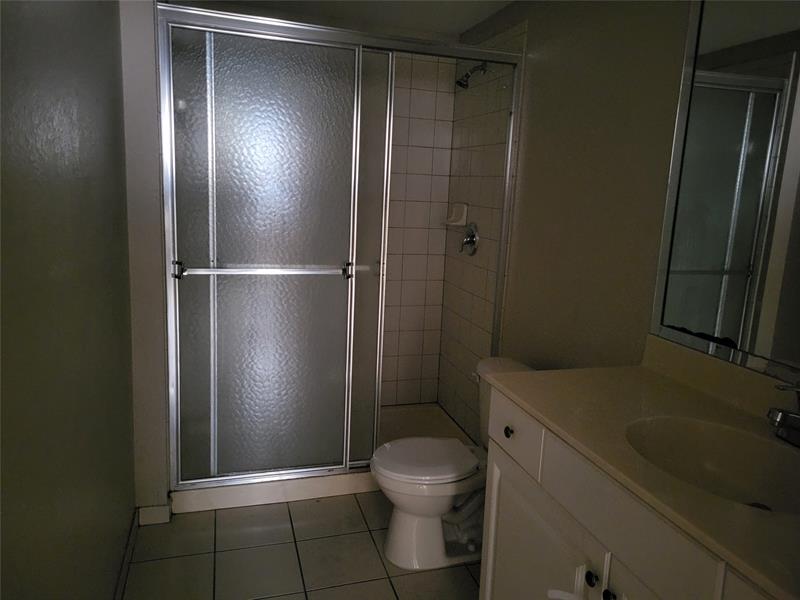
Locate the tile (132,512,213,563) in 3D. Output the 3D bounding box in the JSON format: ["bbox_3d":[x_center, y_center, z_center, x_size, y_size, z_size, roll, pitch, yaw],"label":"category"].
[{"bbox_3d":[-0.899,0.944,2.408,0.300,0.010,0.310,-1,11,-17],"label":"tile"}]

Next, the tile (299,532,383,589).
[{"bbox_3d":[-0.228,0.990,2.292,0.301,0.010,0.301,-1,11,-17],"label":"tile"}]

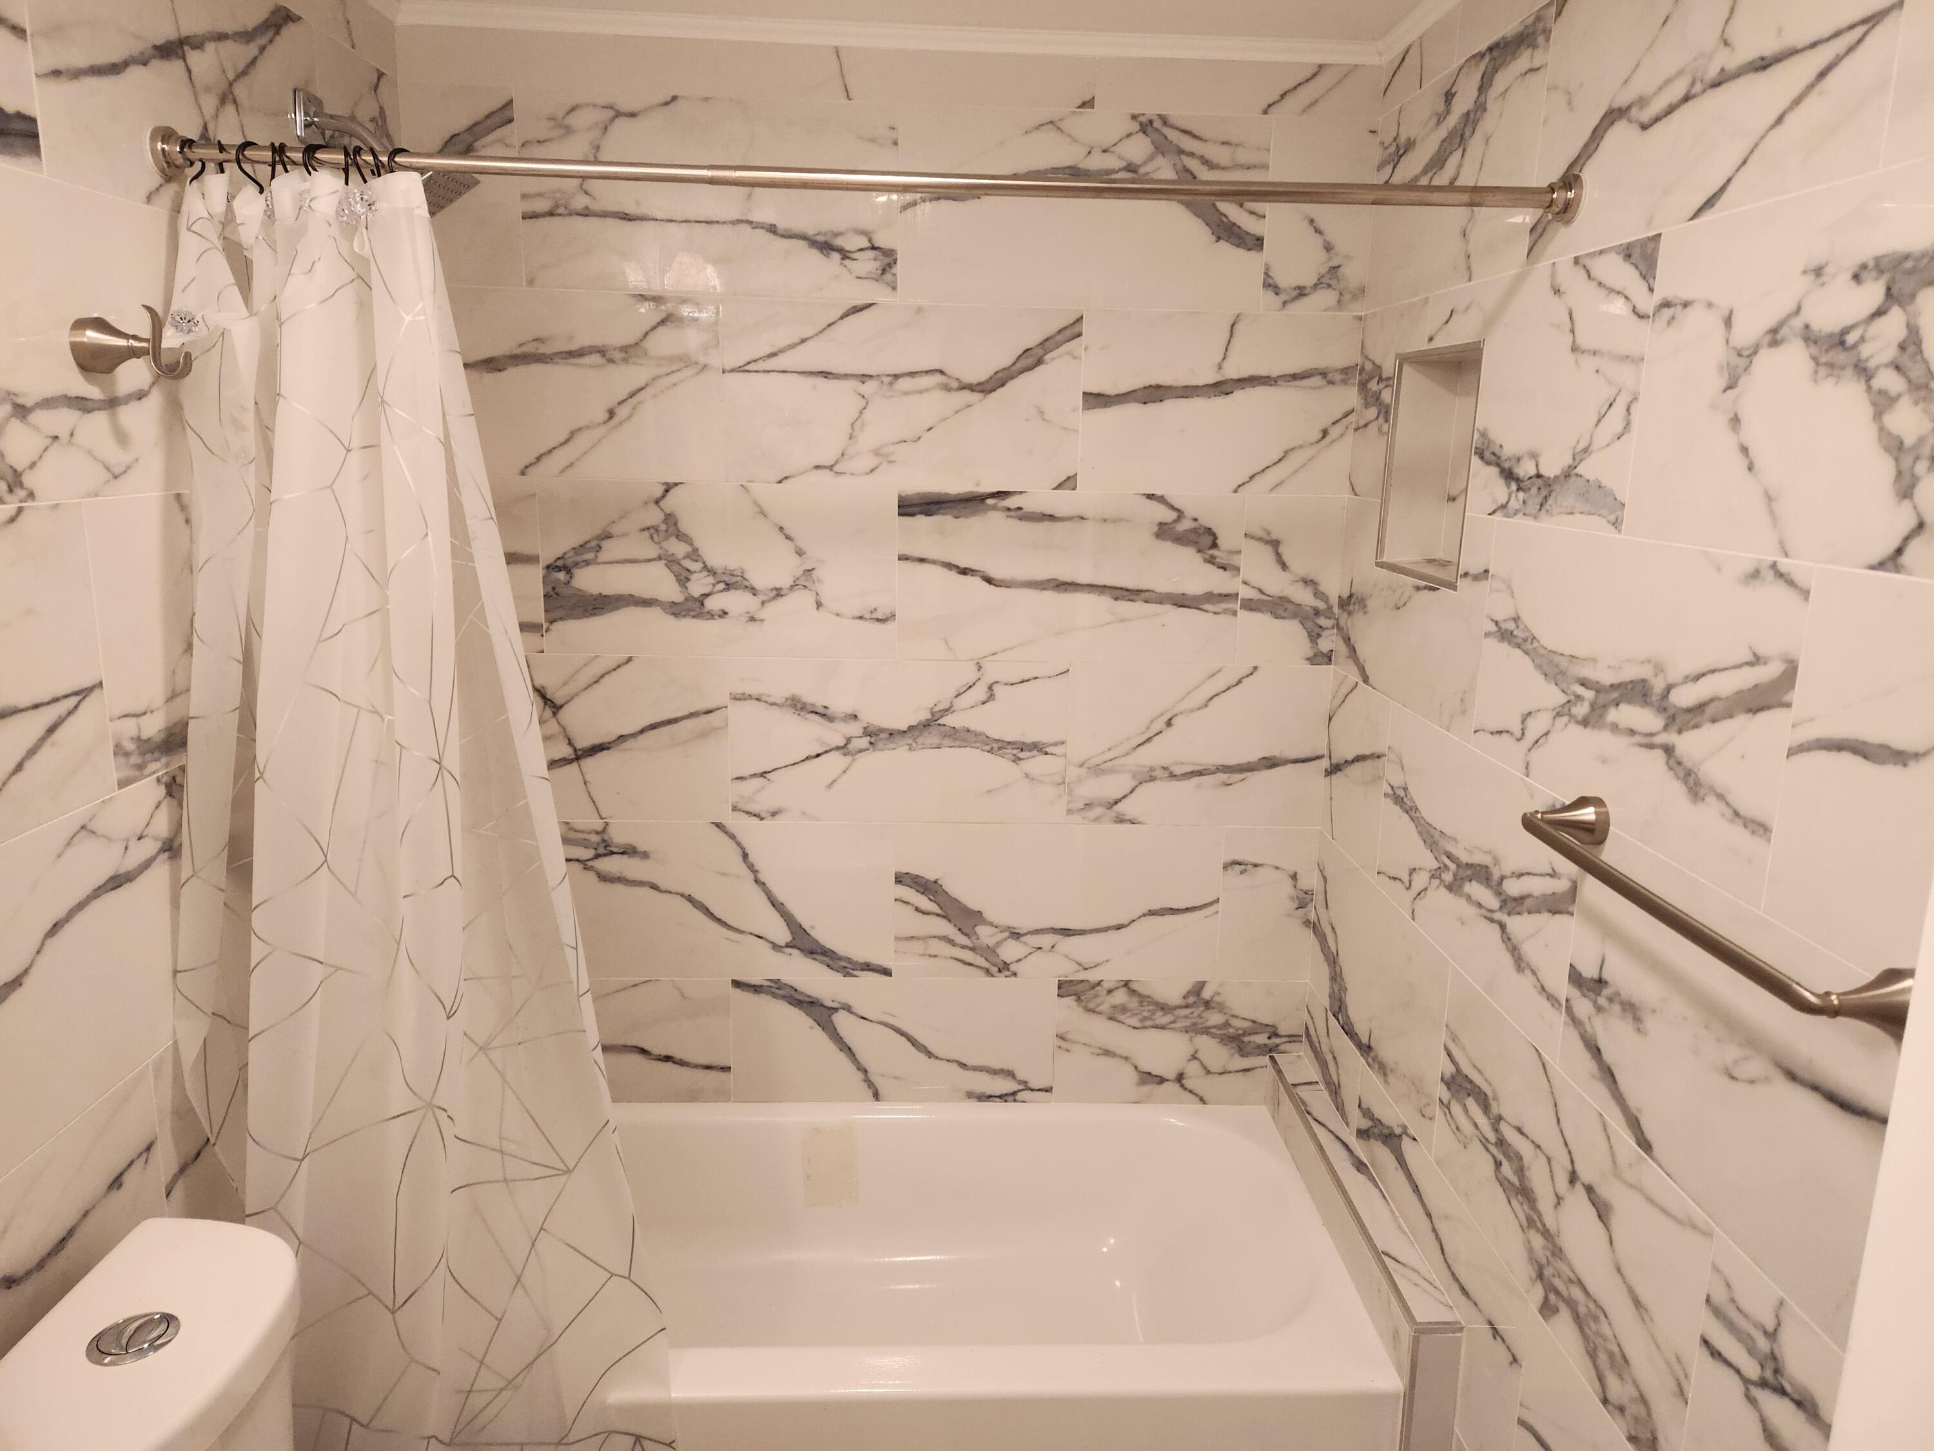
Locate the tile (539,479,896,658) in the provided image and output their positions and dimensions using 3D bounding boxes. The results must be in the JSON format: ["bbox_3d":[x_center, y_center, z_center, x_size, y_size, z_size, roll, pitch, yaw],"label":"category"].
[{"bbox_3d":[-0.426,-0.267,2.219,0.604,0.299,0.010,1,13,-2],"label":"tile"}]

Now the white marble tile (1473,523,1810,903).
[{"bbox_3d":[0.701,-0.053,1.401,0.012,0.302,0.610,1,13,-2],"label":"white marble tile"}]

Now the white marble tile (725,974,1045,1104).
[{"bbox_3d":[-0.140,0.601,2.448,0.611,0.252,0.012,1,13,-3],"label":"white marble tile"}]

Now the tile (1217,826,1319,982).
[{"bbox_3d":[0.566,0.336,2.421,0.174,0.302,0.012,1,13,-3],"label":"tile"}]

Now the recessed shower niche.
[{"bbox_3d":[0.720,-0.383,1.889,0.097,0.333,0.333,1,13,-2],"label":"recessed shower niche"}]

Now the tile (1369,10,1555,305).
[{"bbox_3d":[0.694,-0.780,1.856,0.012,0.302,0.604,1,13,-2],"label":"tile"}]

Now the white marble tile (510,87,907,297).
[{"bbox_3d":[-0.419,-0.865,2.110,0.611,0.302,0.012,1,13,-3],"label":"white marble tile"}]

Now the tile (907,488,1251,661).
[{"bbox_3d":[0.185,-0.261,2.267,0.611,0.302,0.012,1,13,-3],"label":"tile"}]

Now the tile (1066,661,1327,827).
[{"bbox_3d":[0.423,0.037,2.355,0.472,0.302,0.012,1,13,-3],"label":"tile"}]

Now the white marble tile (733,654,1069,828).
[{"bbox_3d":[-0.121,0.032,2.329,0.611,0.302,0.012,1,13,-3],"label":"white marble tile"}]

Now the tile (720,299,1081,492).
[{"bbox_3d":[-0.114,-0.560,2.184,0.611,0.302,0.012,1,13,-3],"label":"tile"}]

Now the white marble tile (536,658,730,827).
[{"bbox_3d":[-0.671,0.022,2.277,0.498,0.299,0.010,1,13,-2],"label":"white marble tile"}]

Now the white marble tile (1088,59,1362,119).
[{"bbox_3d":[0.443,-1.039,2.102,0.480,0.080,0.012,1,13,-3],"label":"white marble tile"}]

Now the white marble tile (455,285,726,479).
[{"bbox_3d":[-0.666,-0.570,2.167,0.497,0.302,0.012,1,13,-3],"label":"white marble tile"}]

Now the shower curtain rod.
[{"bbox_3d":[-0.095,-0.614,1.437,1.572,0.056,0.056,1,13,-2],"label":"shower curtain rod"}]

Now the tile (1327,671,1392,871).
[{"bbox_3d":[0.672,0.076,2.209,0.012,0.302,0.309,1,13,-2],"label":"tile"}]

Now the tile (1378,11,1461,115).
[{"bbox_3d":[0.695,-1.008,1.961,0.012,0.083,0.311,1,13,-2],"label":"tile"}]

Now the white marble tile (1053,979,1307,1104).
[{"bbox_3d":[0.409,0.609,2.485,0.477,0.254,0.012,1,13,-3],"label":"white marble tile"}]

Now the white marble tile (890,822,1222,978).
[{"bbox_3d":[0.169,0.329,2.374,0.604,0.299,0.010,1,13,-2],"label":"white marble tile"}]

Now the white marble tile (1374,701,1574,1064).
[{"bbox_3d":[0.684,0.177,1.758,0.012,0.302,0.612,1,13,-2],"label":"white marble tile"}]

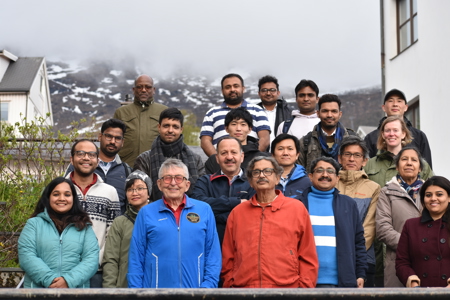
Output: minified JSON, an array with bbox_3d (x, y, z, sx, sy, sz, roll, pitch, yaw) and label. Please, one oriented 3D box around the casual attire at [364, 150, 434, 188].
[{"bbox_3d":[1.230,0.325,9.200,0.500,0.650,0.300,-2,-9,12],"label":"casual attire"}]

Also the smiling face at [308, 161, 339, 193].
[{"bbox_3d":[0.618,0.161,8.150,0.175,0.200,0.160,0,-4,3],"label":"smiling face"}]

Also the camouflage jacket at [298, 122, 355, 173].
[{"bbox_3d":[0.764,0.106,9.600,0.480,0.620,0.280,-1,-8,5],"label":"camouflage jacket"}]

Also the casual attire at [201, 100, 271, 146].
[{"bbox_3d":[0.081,-0.058,10.100,0.530,0.640,0.280,0,-8,0],"label":"casual attire"}]

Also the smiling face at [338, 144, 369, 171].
[{"bbox_3d":[0.847,0.046,8.650,0.180,0.190,0.160,-1,-4,9],"label":"smiling face"}]

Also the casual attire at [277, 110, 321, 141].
[{"bbox_3d":[0.610,0.003,9.950,0.460,0.620,0.270,-1,-9,4],"label":"casual attire"}]

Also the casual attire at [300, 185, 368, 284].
[{"bbox_3d":[0.642,0.552,8.300,0.530,0.650,0.300,-2,-9,10],"label":"casual attire"}]

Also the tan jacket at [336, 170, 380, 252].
[{"bbox_3d":[0.837,0.417,8.750,0.460,0.650,0.280,-1,-8,9],"label":"tan jacket"}]

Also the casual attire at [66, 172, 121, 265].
[{"bbox_3d":[-0.876,0.468,8.241,0.460,0.650,0.280,0,-10,0],"label":"casual attire"}]

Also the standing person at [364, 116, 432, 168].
[{"bbox_3d":[1.183,0.575,8.850,0.480,1.650,0.320,0,-10,0],"label":"standing person"}]

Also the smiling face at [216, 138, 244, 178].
[{"bbox_3d":[0.036,0.049,8.500,0.180,0.235,0.200,0,-10,0],"label":"smiling face"}]

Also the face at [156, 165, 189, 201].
[{"bbox_3d":[-0.291,0.180,7.500,0.185,0.220,0.200,0,-11,-2],"label":"face"}]

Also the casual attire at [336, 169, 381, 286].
[{"bbox_3d":[0.811,0.484,8.284,0.450,0.720,0.280,0,-10,0],"label":"casual attire"}]

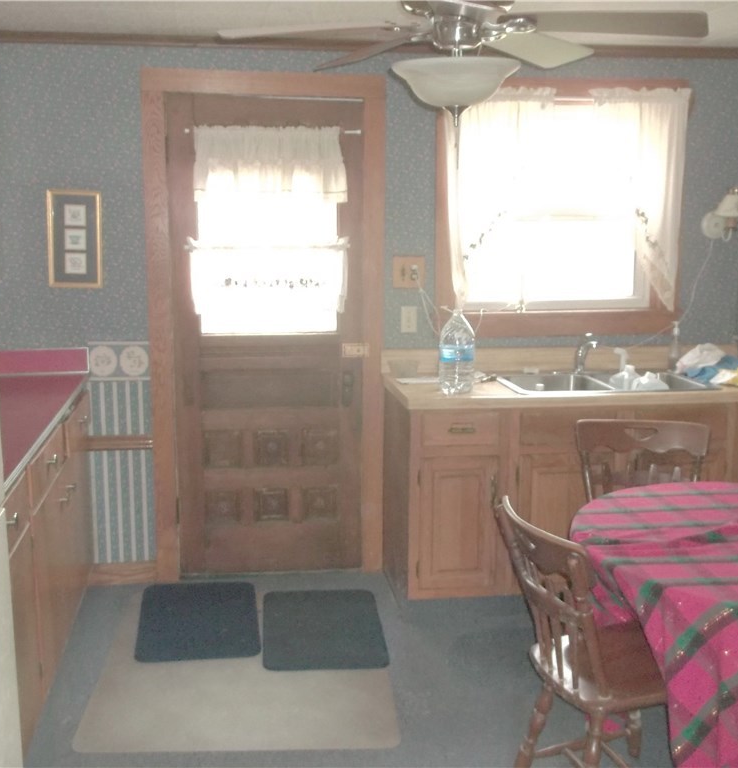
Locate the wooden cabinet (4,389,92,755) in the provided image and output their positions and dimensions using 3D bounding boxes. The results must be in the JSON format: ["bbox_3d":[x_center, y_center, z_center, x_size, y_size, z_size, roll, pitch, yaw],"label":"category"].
[{"bbox_3d":[-1.403,0.584,3.345,0.610,0.905,1.660,-1,11,-8],"label":"wooden cabinet"}]

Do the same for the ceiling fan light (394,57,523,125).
[{"bbox_3d":[0.221,-0.737,2.478,0.333,0.160,0.333,-1,11,-8],"label":"ceiling fan light"}]

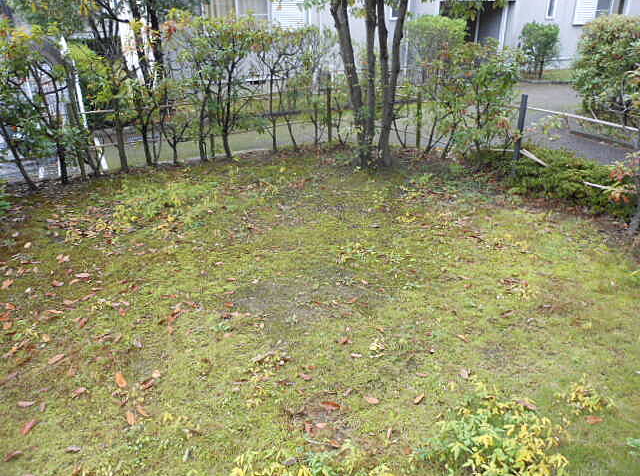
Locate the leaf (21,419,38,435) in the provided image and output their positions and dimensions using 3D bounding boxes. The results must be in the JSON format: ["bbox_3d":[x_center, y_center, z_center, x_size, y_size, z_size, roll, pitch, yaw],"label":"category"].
[{"bbox_3d":[-1.183,0.771,2.113,0.037,0.015,0.087,6,24,13],"label":"leaf"}]

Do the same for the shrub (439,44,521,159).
[{"bbox_3d":[1.956,-1.646,6.152,0.994,1.316,0.950,0,23,0],"label":"shrub"}]

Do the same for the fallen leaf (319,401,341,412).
[{"bbox_3d":[0.045,0.723,2.236,0.093,0.015,0.038,6,24,14],"label":"fallen leaf"}]

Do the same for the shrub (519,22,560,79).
[{"bbox_3d":[5.841,-5.002,13.832,1.050,1.420,1.050,9,25,20],"label":"shrub"}]

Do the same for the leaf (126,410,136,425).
[{"bbox_3d":[-0.789,0.751,2.163,0.028,0.015,0.093,-13,26,-27],"label":"leaf"}]

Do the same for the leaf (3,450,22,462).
[{"bbox_3d":[-1.174,0.828,1.978,0.075,0.020,0.038,-20,30,-39],"label":"leaf"}]

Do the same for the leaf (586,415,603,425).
[{"bbox_3d":[1.146,0.760,2.159,0.068,0.015,0.038,1,23,1],"label":"leaf"}]

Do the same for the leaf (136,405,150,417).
[{"bbox_3d":[-0.749,0.736,2.199,0.097,0.015,0.028,19,29,37],"label":"leaf"}]

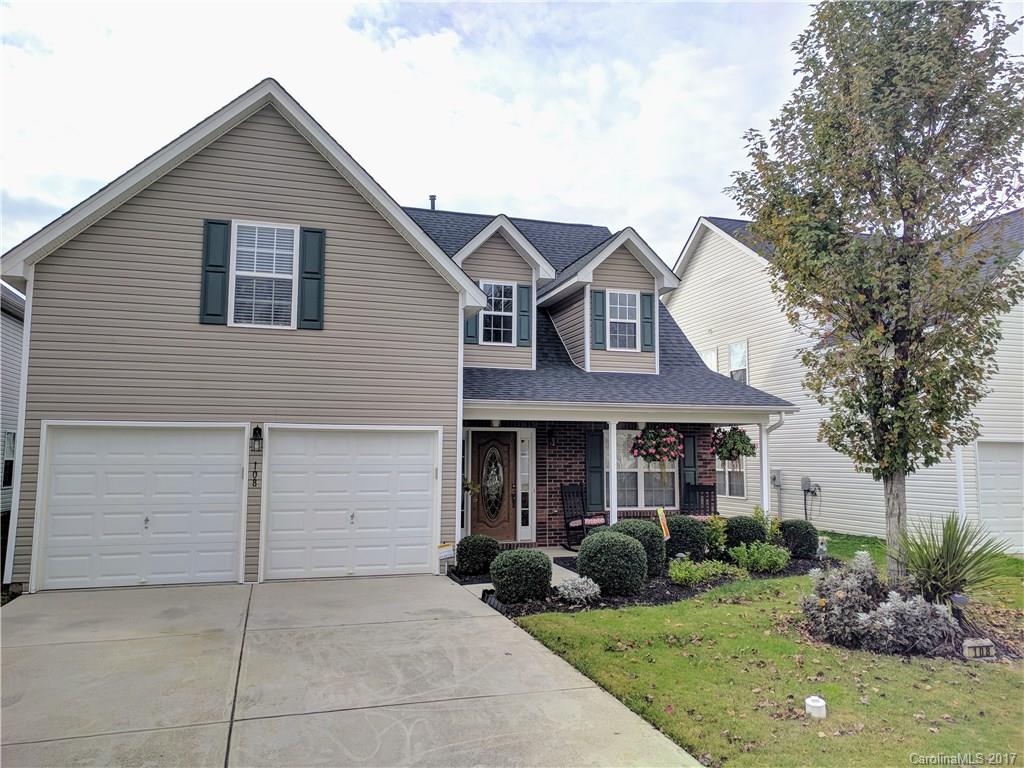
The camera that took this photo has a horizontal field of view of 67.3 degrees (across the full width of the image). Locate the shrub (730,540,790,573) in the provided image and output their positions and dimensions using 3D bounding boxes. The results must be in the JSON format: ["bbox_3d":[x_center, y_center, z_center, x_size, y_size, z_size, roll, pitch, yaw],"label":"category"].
[{"bbox_3d":[3.900,2.708,12.141,0.932,0.436,0.800,-1,-6,18],"label":"shrub"}]

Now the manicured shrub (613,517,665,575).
[{"bbox_3d":[1.912,2.475,11.687,0.854,0.850,0.854,0,-6,0],"label":"manicured shrub"}]

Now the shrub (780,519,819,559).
[{"bbox_3d":[5.073,2.718,13.566,0.636,0.680,0.636,2,-7,-17],"label":"shrub"}]

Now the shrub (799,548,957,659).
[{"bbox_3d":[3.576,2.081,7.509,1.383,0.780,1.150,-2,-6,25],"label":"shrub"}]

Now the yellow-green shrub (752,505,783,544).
[{"bbox_3d":[4.565,2.614,13.764,0.525,0.906,0.525,-1,-6,18],"label":"yellow-green shrub"}]

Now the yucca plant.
[{"bbox_3d":[5.085,2.051,8.942,1.135,1.056,1.135,-3,-6,29],"label":"yucca plant"}]

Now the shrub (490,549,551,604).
[{"bbox_3d":[0.107,2.349,9.484,0.741,0.607,0.741,0,-6,1],"label":"shrub"}]

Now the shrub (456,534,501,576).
[{"bbox_3d":[-0.505,2.581,11.611,0.663,0.605,0.663,0,-6,0],"label":"shrub"}]

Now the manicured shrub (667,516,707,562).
[{"bbox_3d":[2.887,2.564,12.716,0.717,0.801,0.717,2,-7,-17],"label":"manicured shrub"}]

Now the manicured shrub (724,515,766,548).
[{"bbox_3d":[4.103,2.681,13.526,0.722,0.762,0.722,-1,-6,17],"label":"manicured shrub"}]

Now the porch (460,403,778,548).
[{"bbox_3d":[1.754,1.741,13.825,5.950,2.620,2.000,2,-7,-17],"label":"porch"}]

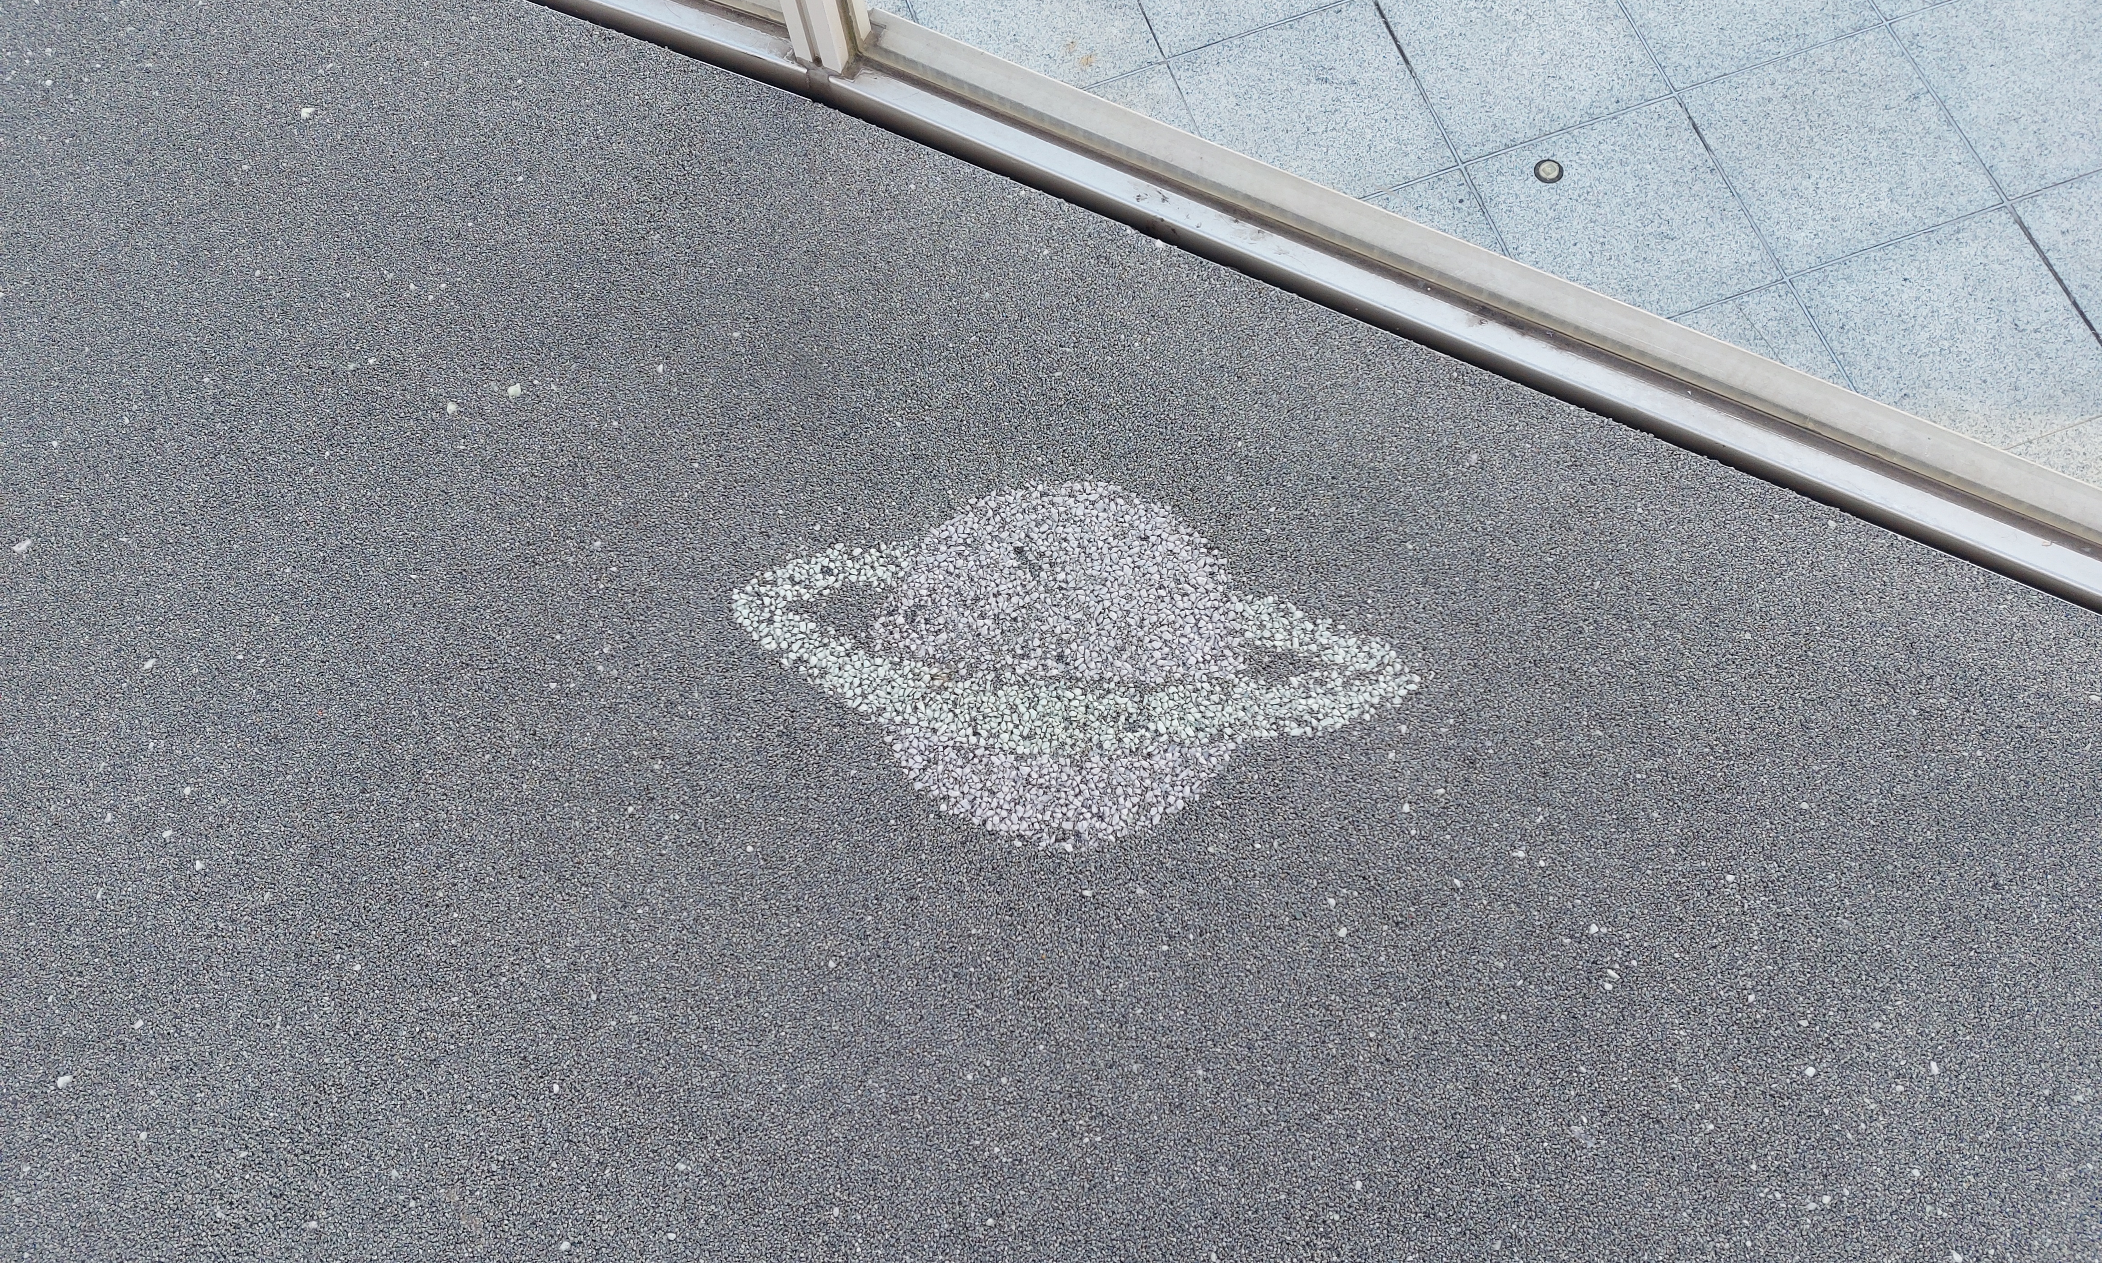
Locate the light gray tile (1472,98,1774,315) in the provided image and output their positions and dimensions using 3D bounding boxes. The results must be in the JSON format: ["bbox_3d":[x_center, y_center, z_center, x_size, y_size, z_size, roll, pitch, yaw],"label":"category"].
[{"bbox_3d":[0.727,-0.520,1.864,0.298,0.015,0.298,-19,71,-3],"label":"light gray tile"}]

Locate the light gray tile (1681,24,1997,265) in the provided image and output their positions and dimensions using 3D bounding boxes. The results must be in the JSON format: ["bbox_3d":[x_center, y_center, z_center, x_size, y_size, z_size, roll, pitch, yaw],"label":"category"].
[{"bbox_3d":[1.010,-0.619,1.878,0.298,0.015,0.298,-19,71,-3],"label":"light gray tile"}]

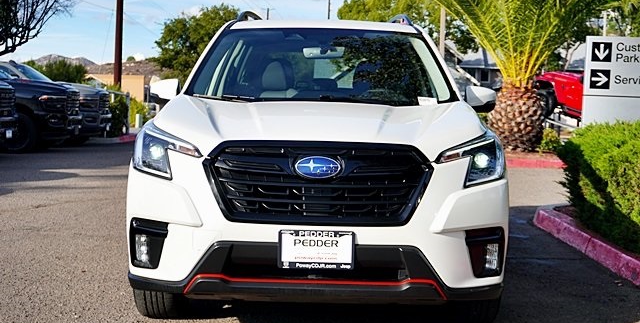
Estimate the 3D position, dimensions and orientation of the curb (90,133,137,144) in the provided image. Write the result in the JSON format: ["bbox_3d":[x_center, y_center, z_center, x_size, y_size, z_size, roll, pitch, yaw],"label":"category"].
[{"bbox_3d":[-6.005,-0.658,26.500,1.700,0.180,0.350,1,3,1],"label":"curb"}]

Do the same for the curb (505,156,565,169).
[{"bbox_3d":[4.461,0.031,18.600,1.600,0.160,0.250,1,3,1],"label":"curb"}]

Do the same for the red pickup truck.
[{"bbox_3d":[8.500,-1.750,26.300,5.200,1.880,1.900,8,4,15],"label":"red pickup truck"}]

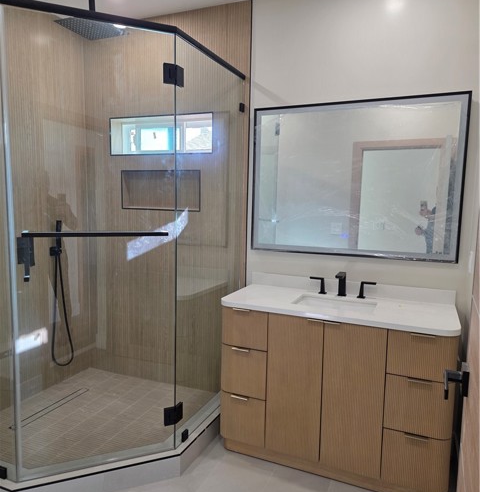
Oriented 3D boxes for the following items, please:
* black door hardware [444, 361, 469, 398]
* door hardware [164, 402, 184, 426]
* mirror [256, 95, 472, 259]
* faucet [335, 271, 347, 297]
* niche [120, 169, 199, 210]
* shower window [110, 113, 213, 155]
[{"bbox_3d":[0.538,0.348,1.058,0.062,0.065,0.170,4,7,24],"label":"black door hardware"},{"bbox_3d":[-0.335,0.873,2.205,0.118,0.093,0.050,-5,8,-43],"label":"door hardware"},{"bbox_3d":[0.655,-0.393,2.550,1.227,0.910,0.035,4,7,24],"label":"mirror"},{"bbox_3d":[0.594,0.236,2.506,0.052,0.143,0.175,4,7,24],"label":"faucet"},{"bbox_3d":[-0.574,-0.410,3.167,0.689,0.289,0.100,4,7,24],"label":"niche"},{"bbox_3d":[-0.573,-0.807,3.128,0.892,0.276,0.110,4,7,24],"label":"shower window"}]

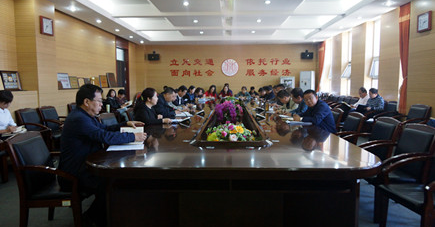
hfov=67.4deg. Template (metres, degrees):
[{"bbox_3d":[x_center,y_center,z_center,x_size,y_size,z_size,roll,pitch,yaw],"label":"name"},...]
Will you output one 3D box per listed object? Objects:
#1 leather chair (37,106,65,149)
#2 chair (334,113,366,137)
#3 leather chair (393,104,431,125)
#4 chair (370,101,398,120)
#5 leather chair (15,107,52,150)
[{"bbox_3d":[-3.012,0.314,6.288,0.630,0.920,0.570,0,5,2],"label":"leather chair"},{"bbox_3d":[1.669,0.447,4.566,0.590,0.890,0.560,0,5,2],"label":"chair"},{"bbox_3d":[3.866,0.264,6.629,0.590,0.890,0.560,0,5,0],"label":"leather chair"},{"bbox_3d":[3.939,0.166,7.803,0.590,0.890,0.560,0,5,2],"label":"chair"},{"bbox_3d":[-3.034,0.367,5.691,0.630,0.920,0.570,0,5,2],"label":"leather chair"}]

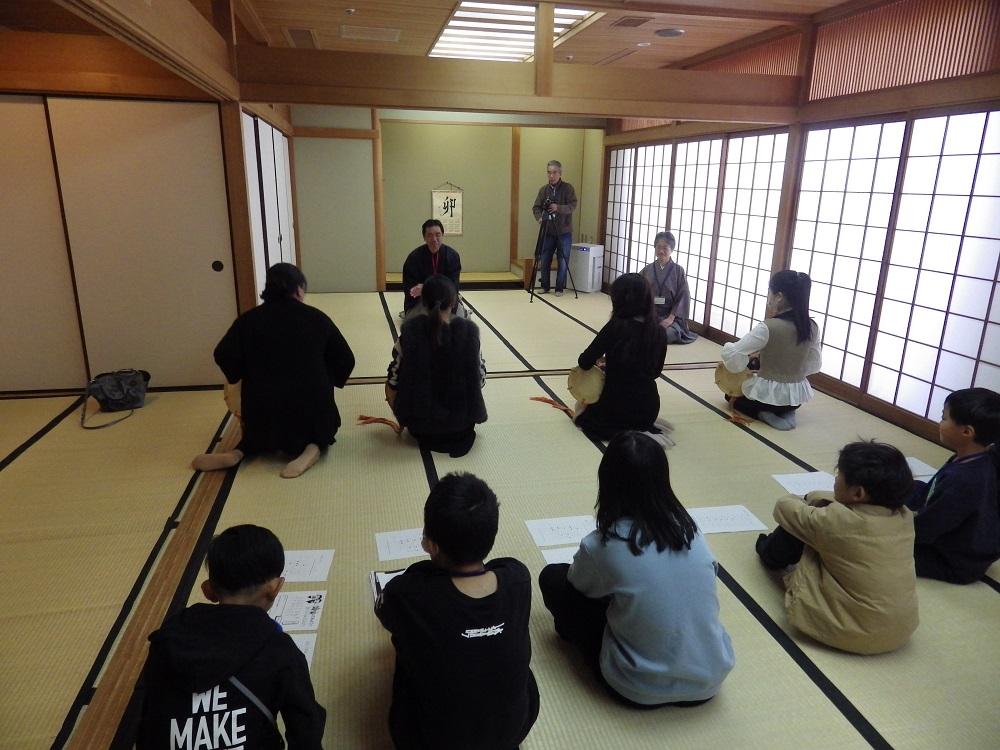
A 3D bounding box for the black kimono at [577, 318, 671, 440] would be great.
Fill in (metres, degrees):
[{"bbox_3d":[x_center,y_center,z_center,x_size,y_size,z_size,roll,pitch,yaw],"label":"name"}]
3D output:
[{"bbox_3d":[0.708,-0.013,3.607,0.540,0.710,0.460,16,22,40],"label":"black kimono"}]

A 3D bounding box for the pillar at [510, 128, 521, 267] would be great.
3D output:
[{"bbox_3d":[0.226,-2.639,9.328,0.110,2.000,0.110,-3,17,-12],"label":"pillar"}]

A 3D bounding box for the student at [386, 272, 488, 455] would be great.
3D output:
[{"bbox_3d":[-0.342,-0.081,3.460,0.530,0.900,0.640,-4,17,-15],"label":"student"}]

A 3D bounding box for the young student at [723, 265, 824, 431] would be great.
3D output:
[{"bbox_3d":[1.680,-0.197,3.938,0.550,0.900,0.660,-7,18,-24],"label":"young student"}]

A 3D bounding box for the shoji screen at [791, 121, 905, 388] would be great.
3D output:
[{"bbox_3d":[2.311,-0.818,4.459,0.040,1.760,0.920,-3,17,-12],"label":"shoji screen"}]

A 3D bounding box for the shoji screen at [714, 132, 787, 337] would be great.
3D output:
[{"bbox_3d":[2.089,-1.116,5.419,0.035,1.820,0.960,-3,17,-12],"label":"shoji screen"}]

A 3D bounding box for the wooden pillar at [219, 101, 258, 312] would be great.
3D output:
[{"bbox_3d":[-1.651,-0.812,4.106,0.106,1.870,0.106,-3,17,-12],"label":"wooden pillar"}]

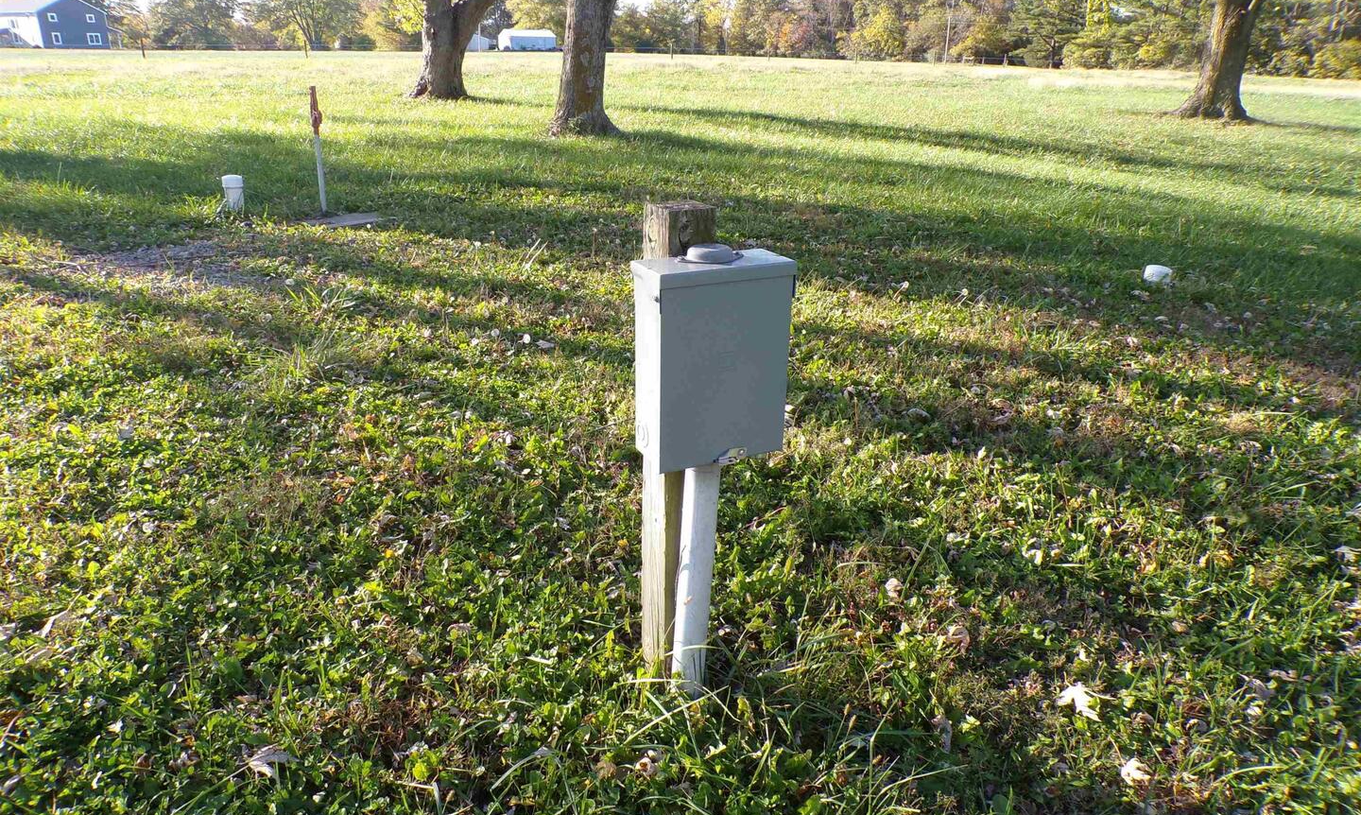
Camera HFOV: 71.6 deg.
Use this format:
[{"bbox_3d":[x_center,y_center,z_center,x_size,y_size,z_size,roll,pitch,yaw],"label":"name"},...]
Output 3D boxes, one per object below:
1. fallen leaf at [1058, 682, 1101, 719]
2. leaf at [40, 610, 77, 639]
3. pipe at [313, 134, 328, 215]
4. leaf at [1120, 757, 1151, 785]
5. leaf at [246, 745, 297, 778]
[{"bbox_3d":[0.714,0.526,1.693,0.072,0.022,0.089,11,23,25],"label":"fallen leaf"},{"bbox_3d":[-1.235,0.432,1.875,0.060,0.022,0.079,-15,26,-35],"label":"leaf"},{"bbox_3d":[-2.433,-1.572,6.378,0.036,0.524,0.036,-6,22,-20],"label":"pipe"},{"bbox_3d":[0.737,0.588,1.529,0.045,0.025,0.040,13,24,29],"label":"leaf"},{"bbox_3d":[-0.661,0.572,1.526,0.076,0.025,0.047,-10,24,-26],"label":"leaf"}]

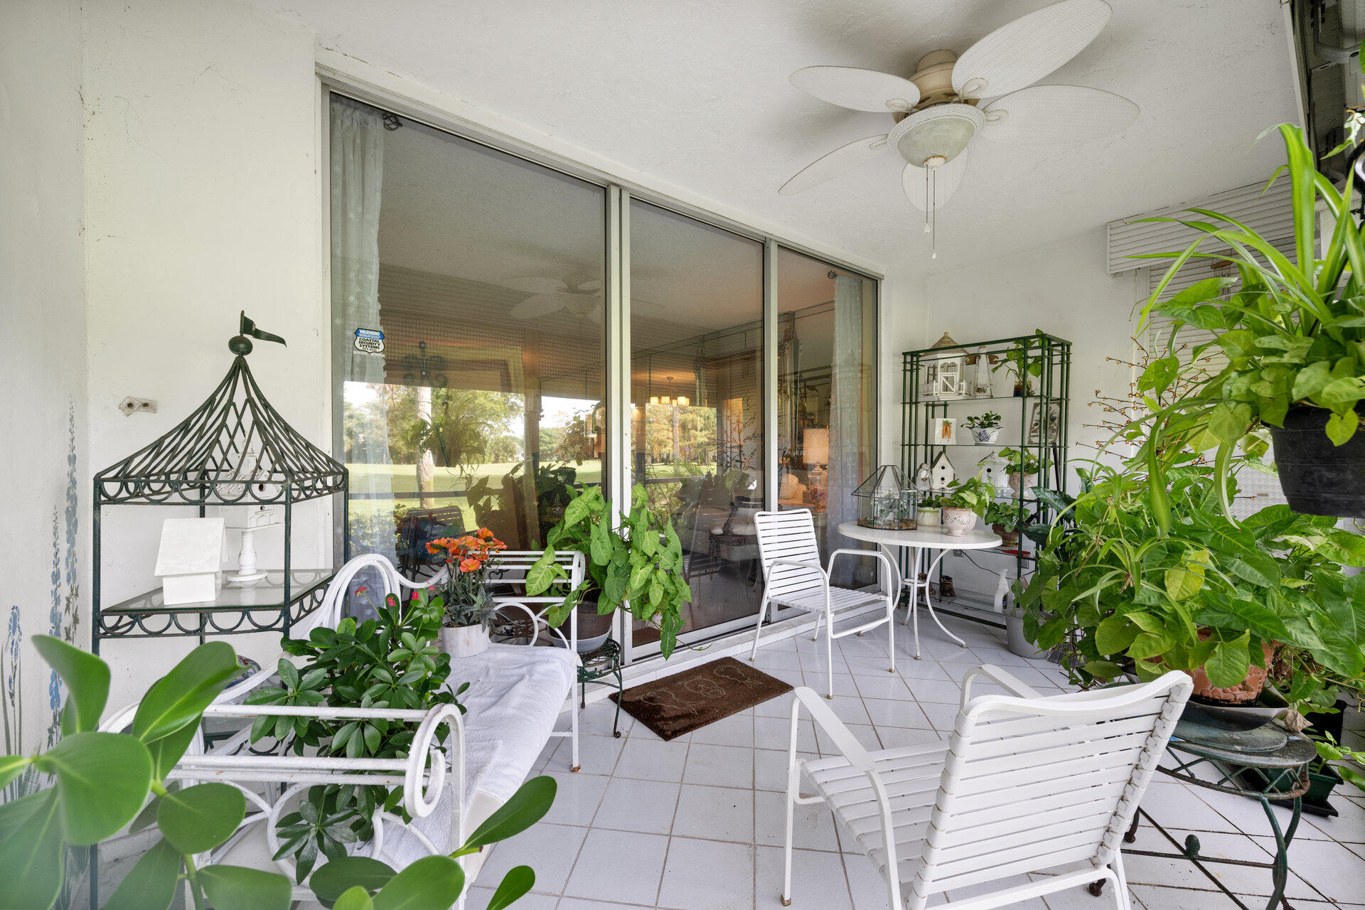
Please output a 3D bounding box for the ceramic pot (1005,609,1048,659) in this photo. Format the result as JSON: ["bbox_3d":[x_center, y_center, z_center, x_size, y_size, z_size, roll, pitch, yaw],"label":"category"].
[{"bbox_3d":[2.031,1.047,3.112,0.262,0.229,0.262,0,1,0],"label":"ceramic pot"}]

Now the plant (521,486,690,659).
[{"bbox_3d":[-0.326,0.507,2.310,0.661,0.748,0.545,0,0,-8],"label":"plant"}]

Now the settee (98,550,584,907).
[{"bbox_3d":[-0.601,0.707,1.412,0.487,0.887,1.404,0,0,0],"label":"settee"}]

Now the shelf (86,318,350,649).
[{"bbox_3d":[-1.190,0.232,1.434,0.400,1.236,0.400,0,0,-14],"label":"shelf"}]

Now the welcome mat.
[{"bbox_3d":[0.102,1.131,2.546,0.760,0.015,0.481,-1,1,-37],"label":"welcome mat"}]

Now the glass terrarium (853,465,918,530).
[{"bbox_3d":[1.380,0.277,3.557,0.463,0.409,0.457,0,1,-20],"label":"glass terrarium"}]

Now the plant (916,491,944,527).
[{"bbox_3d":[1.685,0.368,3.622,0.200,0.224,0.195,0,1,0],"label":"plant"}]

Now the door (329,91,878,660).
[{"bbox_3d":[0.129,-0.153,3.088,3.631,2.445,0.116,-1,1,-38],"label":"door"}]

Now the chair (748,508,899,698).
[{"bbox_3d":[0.726,0.727,2.894,0.551,0.812,0.638,-1,1,-35],"label":"chair"}]

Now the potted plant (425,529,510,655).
[{"bbox_3d":[-0.768,0.476,1.901,0.288,0.427,0.262,0,1,0],"label":"potted plant"}]

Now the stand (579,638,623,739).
[{"bbox_3d":[-0.439,0.997,2.271,0.380,0.347,0.375,0,1,0],"label":"stand"}]

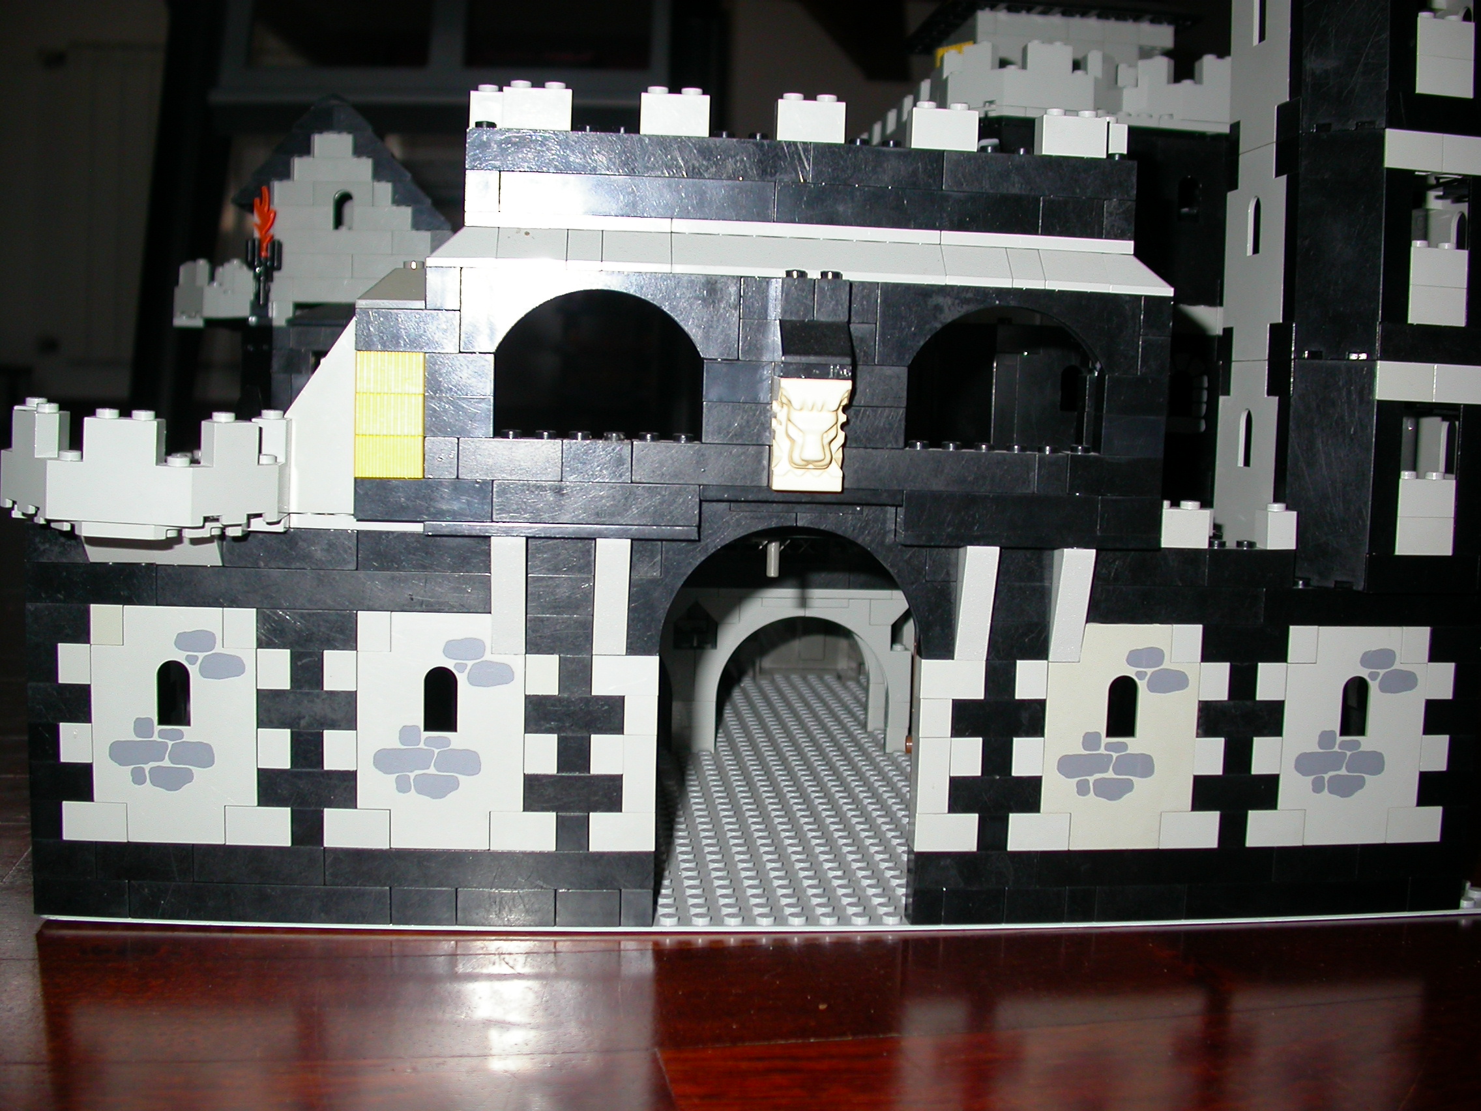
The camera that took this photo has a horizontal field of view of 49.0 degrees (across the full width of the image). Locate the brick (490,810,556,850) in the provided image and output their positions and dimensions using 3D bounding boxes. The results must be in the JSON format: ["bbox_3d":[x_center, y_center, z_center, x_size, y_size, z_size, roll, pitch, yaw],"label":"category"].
[{"bbox_3d":[-0.053,0.065,0.395,0.016,0.011,0.008,1,5,-6],"label":"brick"}]

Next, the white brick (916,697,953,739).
[{"bbox_3d":[0.047,0.039,0.403,0.008,0.011,0.008,1,5,-6],"label":"white brick"}]

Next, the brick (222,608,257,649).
[{"bbox_3d":[-0.119,0.017,0.389,0.008,0.010,0.008,1,5,-6],"label":"brick"}]

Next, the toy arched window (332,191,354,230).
[{"bbox_3d":[-0.162,-0.140,0.660,0.008,0.016,0.007,0,6,-22],"label":"toy arched window"}]

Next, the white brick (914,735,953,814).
[{"bbox_3d":[0.048,0.054,0.407,0.008,0.019,0.008,1,6,-6],"label":"white brick"}]

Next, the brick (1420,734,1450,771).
[{"bbox_3d":[0.178,0.050,0.421,0.008,0.010,0.008,1,6,-6],"label":"brick"}]

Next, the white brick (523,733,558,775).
[{"bbox_3d":[-0.048,0.048,0.396,0.008,0.010,0.008,1,5,-6],"label":"white brick"}]

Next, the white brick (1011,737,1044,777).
[{"bbox_3d":[0.071,0.050,0.407,0.008,0.010,0.008,1,5,-6],"label":"white brick"}]

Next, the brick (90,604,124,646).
[{"bbox_3d":[-0.150,0.016,0.388,0.008,0.010,0.008,1,5,-6],"label":"brick"}]

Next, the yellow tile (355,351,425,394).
[{"bbox_3d":[-0.081,-0.042,0.379,0.016,0.010,0.008,1,5,-6],"label":"yellow tile"}]

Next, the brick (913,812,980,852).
[{"bbox_3d":[0.050,0.068,0.406,0.016,0.011,0.008,1,5,-6],"label":"brick"}]

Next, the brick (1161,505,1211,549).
[{"bbox_3d":[0.108,-0.008,0.408,0.016,0.011,0.008,1,5,-6],"label":"brick"}]

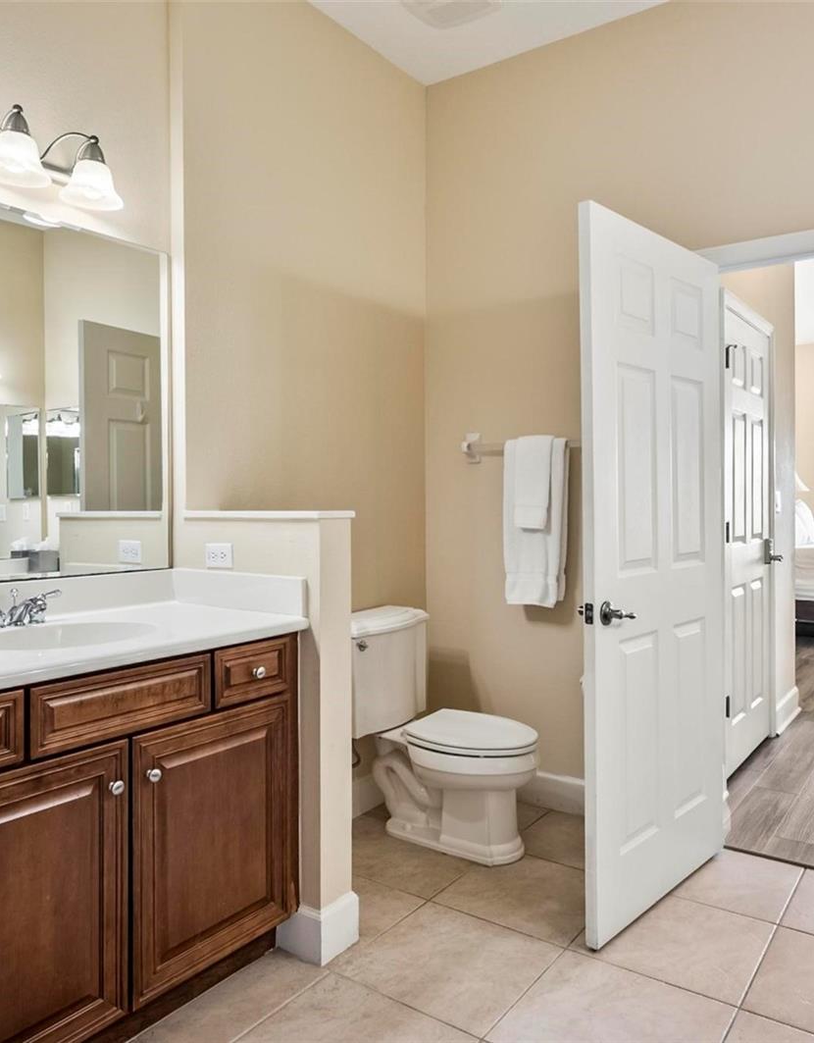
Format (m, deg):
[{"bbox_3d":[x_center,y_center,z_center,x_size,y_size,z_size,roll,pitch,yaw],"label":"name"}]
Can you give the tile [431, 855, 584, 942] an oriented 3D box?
[{"bbox_3d":[0.392,1.179,2.485,0.452,0.010,0.452,0,1,35],"label":"tile"}]

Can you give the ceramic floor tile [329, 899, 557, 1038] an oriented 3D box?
[{"bbox_3d":[0.120,1.190,2.122,0.454,0.010,0.454,0,1,36],"label":"ceramic floor tile"}]

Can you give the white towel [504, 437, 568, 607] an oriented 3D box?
[{"bbox_3d":[0.515,0.001,3.131,0.248,0.670,0.090,0,1,35],"label":"white towel"}]

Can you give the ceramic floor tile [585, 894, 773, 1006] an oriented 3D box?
[{"bbox_3d":[0.756,1.182,2.225,0.454,0.010,0.454,0,1,36],"label":"ceramic floor tile"}]

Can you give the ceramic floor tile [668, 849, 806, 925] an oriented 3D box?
[{"bbox_3d":[1.015,1.172,2.584,0.454,0.010,0.428,0,1,36],"label":"ceramic floor tile"}]

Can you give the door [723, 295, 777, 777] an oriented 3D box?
[{"bbox_3d":[1.637,0.079,3.783,0.036,2.035,0.815,0,1,35],"label":"door"}]

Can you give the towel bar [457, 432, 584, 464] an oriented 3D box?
[{"bbox_3d":[0.503,-0.312,3.161,0.658,0.127,0.075,0,1,36],"label":"towel bar"}]

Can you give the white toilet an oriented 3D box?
[{"bbox_3d":[0.126,0.771,2.885,0.723,0.798,0.488,0,1,36],"label":"white toilet"}]

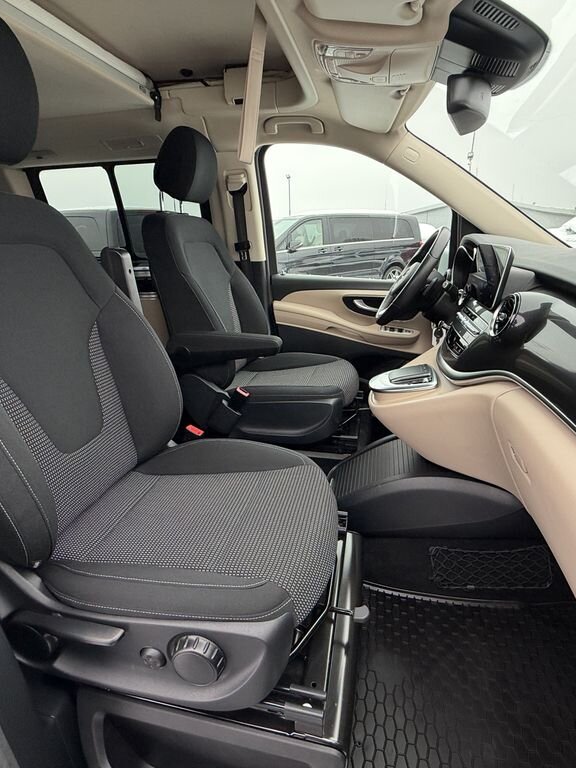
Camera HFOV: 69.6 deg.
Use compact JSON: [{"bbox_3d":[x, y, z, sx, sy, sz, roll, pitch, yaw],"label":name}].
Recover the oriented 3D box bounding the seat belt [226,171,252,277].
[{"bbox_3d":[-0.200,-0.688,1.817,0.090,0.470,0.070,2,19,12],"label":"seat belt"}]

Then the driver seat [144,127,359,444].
[{"bbox_3d":[-0.097,-0.377,1.529,0.740,1.050,0.590,2,19,12],"label":"driver seat"}]

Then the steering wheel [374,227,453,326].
[{"bbox_3d":[0.443,-0.355,1.430,0.100,0.380,0.380,34,22,-1],"label":"steering wheel"}]

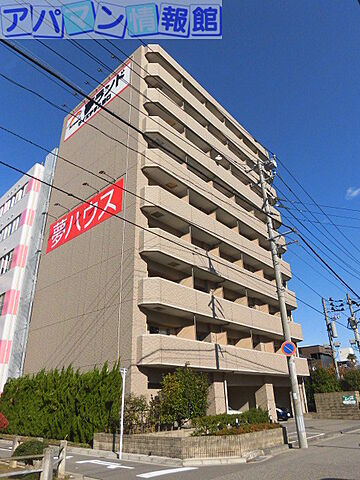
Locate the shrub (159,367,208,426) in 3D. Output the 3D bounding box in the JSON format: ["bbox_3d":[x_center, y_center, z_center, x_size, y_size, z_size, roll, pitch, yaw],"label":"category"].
[{"bbox_3d":[0.105,6.466,13.757,2.000,2.300,1.900,-2,-26,0],"label":"shrub"}]

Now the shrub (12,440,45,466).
[{"bbox_3d":[-4.240,5.983,9.318,0.880,0.640,0.850,-2,-26,0],"label":"shrub"}]

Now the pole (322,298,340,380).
[{"bbox_3d":[15.326,10.968,33.267,0.420,10.450,0.420,-22,-33,36],"label":"pole"}]

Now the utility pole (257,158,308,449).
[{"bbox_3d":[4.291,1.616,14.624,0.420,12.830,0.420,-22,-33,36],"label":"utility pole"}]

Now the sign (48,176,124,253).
[{"bbox_3d":[-7.087,-1.473,23.889,9.050,2.560,0.120,-22,-33,36],"label":"sign"}]

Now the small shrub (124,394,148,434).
[{"bbox_3d":[-1.615,6.454,12.323,0.950,1.330,0.900,-2,-26,0],"label":"small shrub"}]

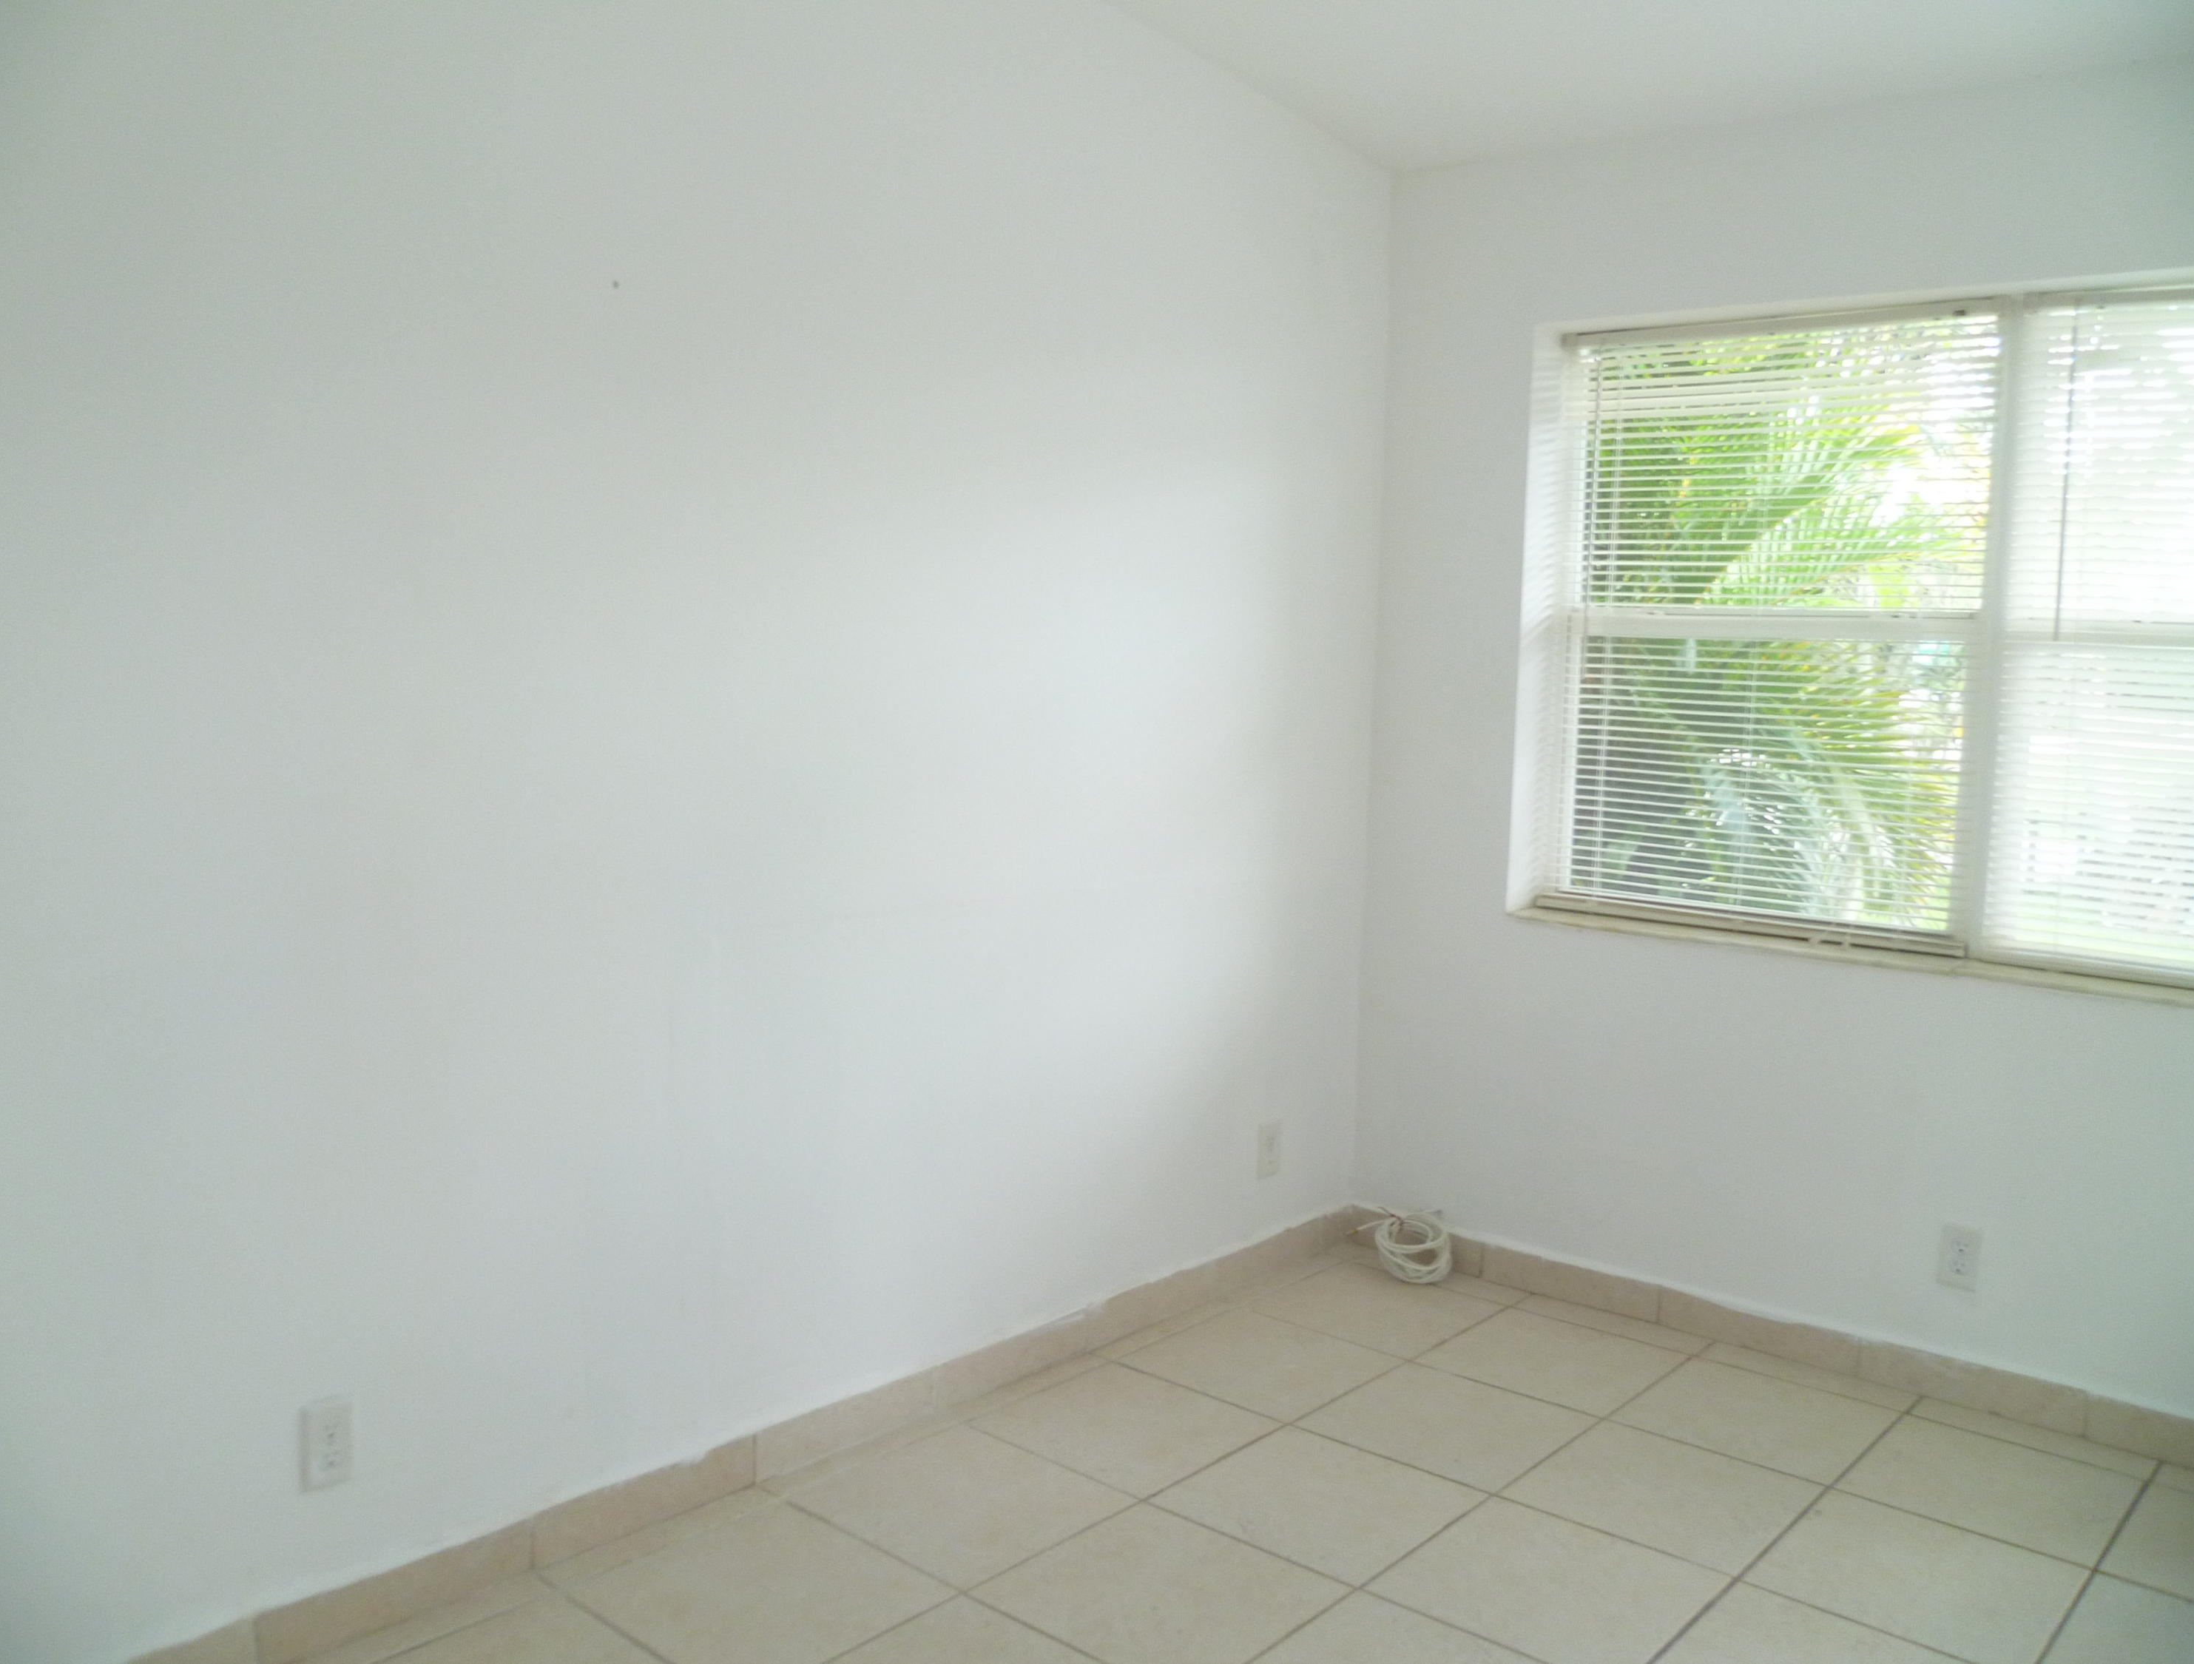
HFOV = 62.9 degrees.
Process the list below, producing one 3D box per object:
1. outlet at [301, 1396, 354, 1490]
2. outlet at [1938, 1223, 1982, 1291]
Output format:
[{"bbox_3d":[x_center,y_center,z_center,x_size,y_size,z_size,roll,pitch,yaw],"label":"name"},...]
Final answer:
[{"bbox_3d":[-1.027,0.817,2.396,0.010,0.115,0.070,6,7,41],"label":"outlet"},{"bbox_3d":[1.607,0.792,3.343,0.070,0.115,0.010,6,7,41],"label":"outlet"}]

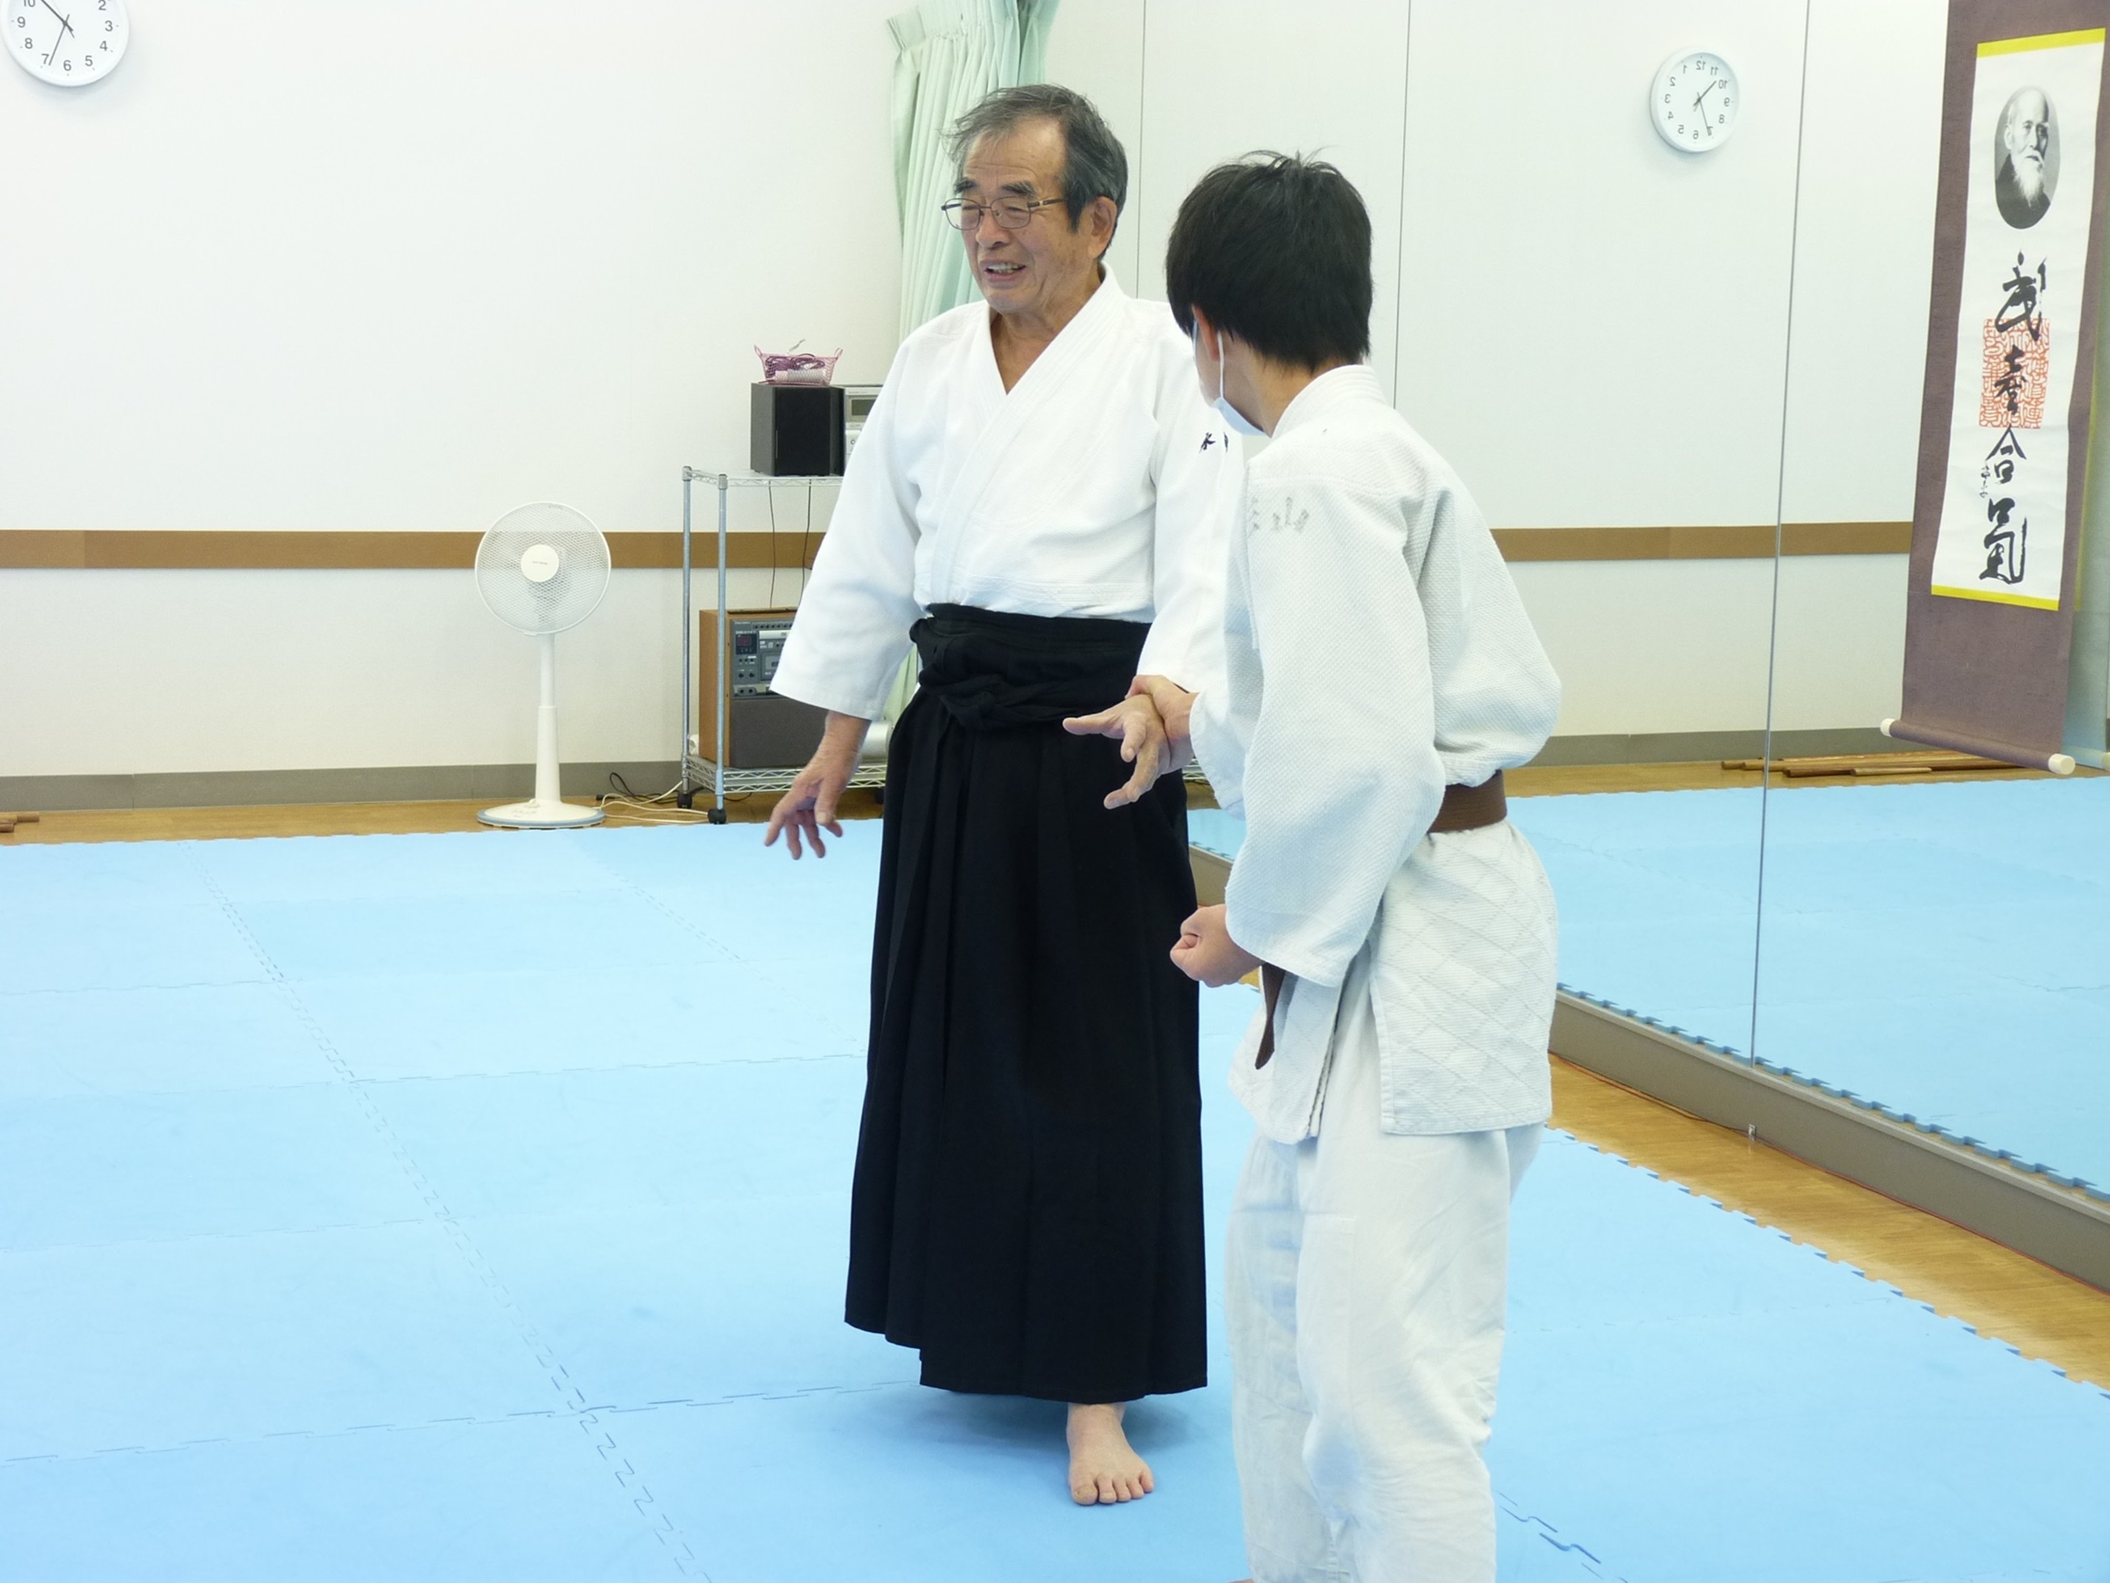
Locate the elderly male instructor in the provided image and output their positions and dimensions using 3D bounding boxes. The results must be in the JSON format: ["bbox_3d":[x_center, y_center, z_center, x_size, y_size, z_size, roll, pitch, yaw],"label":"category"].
[{"bbox_3d":[-0.055,-0.005,4.576,0.580,1.740,0.500,5,9,22],"label":"elderly male instructor"}]

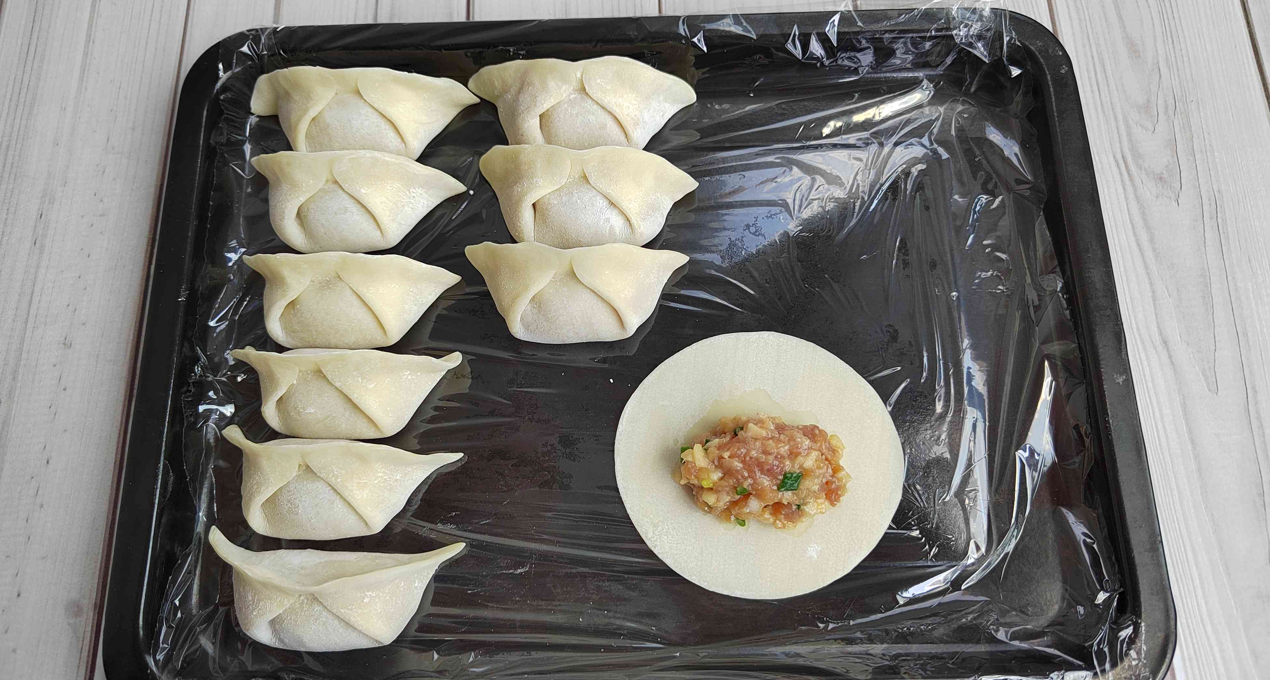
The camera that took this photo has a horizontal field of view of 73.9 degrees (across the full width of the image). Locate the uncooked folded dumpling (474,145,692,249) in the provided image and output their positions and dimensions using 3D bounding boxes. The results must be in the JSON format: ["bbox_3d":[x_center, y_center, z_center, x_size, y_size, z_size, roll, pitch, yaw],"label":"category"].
[{"bbox_3d":[-0.018,-0.059,0.338,0.086,0.033,0.037,1,74,1],"label":"uncooked folded dumpling"}]

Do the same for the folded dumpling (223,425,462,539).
[{"bbox_3d":[-0.103,0.053,0.306,0.085,0.033,0.037,2,74,1],"label":"folded dumpling"}]

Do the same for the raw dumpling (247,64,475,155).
[{"bbox_3d":[-0.109,-0.099,0.349,0.090,0.033,0.037,0,74,0],"label":"raw dumpling"}]

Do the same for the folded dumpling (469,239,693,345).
[{"bbox_3d":[-0.022,-0.020,0.327,0.085,0.033,0.036,0,74,0],"label":"folded dumpling"}]

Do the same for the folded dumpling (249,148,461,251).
[{"bbox_3d":[-0.107,-0.058,0.338,0.083,0.033,0.037,2,74,1],"label":"folded dumpling"}]

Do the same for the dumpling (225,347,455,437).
[{"bbox_3d":[-0.105,0.017,0.317,0.084,0.033,0.036,0,74,0],"label":"dumpling"}]

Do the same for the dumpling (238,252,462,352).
[{"bbox_3d":[-0.106,-0.018,0.327,0.082,0.033,0.036,2,74,1],"label":"dumpling"}]

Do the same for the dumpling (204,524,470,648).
[{"bbox_3d":[-0.102,0.089,0.296,0.087,0.033,0.040,1,74,1],"label":"dumpling"}]

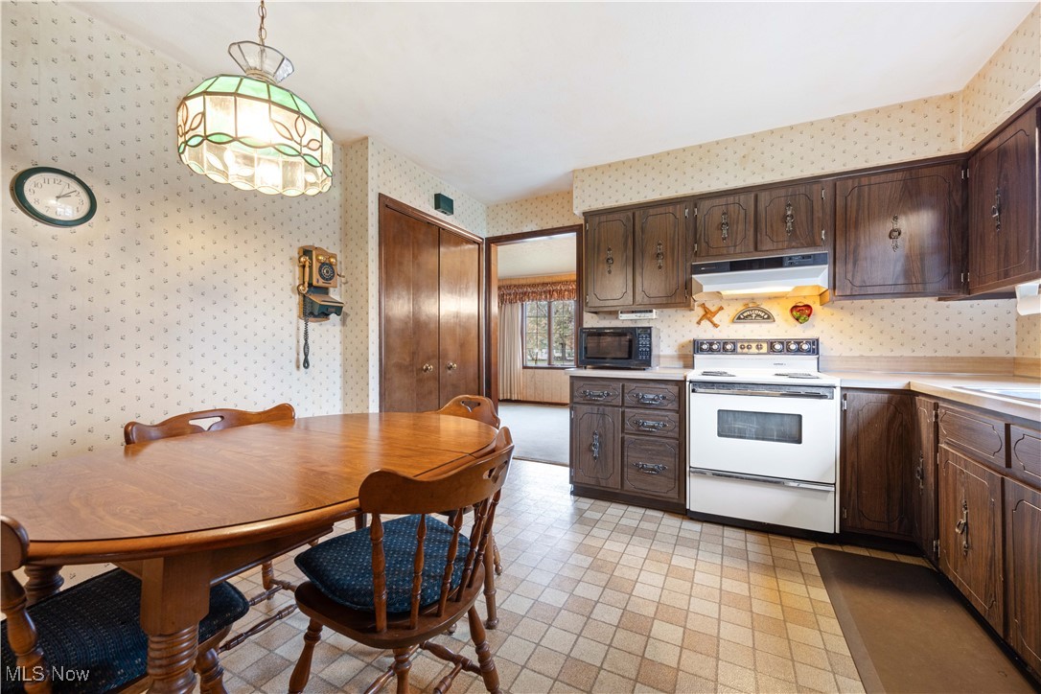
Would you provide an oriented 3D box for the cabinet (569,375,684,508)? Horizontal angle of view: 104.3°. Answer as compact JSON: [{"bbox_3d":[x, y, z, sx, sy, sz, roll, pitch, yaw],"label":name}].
[{"bbox_3d":[0.834,0.637,2.980,0.772,0.865,0.620,0,1,28],"label":"cabinet"}]

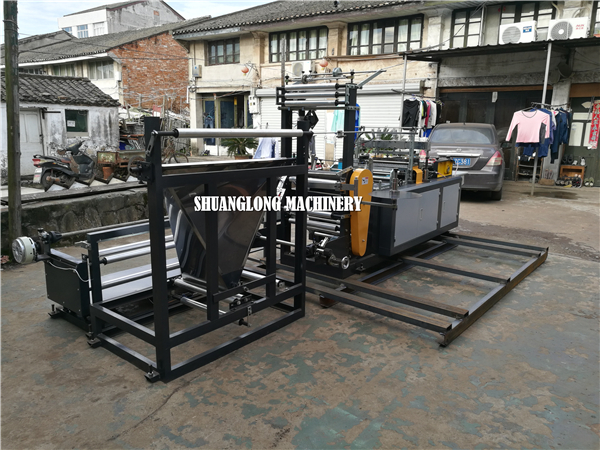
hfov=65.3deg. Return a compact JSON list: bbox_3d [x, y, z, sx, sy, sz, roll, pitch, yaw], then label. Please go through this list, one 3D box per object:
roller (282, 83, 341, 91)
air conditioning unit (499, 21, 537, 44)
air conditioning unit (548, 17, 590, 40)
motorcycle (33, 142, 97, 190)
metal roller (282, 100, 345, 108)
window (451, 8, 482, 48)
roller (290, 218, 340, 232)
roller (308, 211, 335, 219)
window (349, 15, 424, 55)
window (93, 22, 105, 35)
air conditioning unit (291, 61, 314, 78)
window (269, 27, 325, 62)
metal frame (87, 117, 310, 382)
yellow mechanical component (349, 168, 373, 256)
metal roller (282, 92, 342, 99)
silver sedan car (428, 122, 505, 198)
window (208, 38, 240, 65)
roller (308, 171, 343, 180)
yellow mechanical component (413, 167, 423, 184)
[{"bbox_3d":[0.096,-1.206,4.084,0.610,0.050,0.050,10,15,36],"label":"roller"},{"bbox_3d":[5.474,-4.750,11.744,0.800,0.540,0.300,10,15,36],"label":"air conditioning unit"},{"bbox_3d":[6.365,-4.577,11.087,0.800,0.540,0.300,10,15,36],"label":"air conditioning unit"},{"bbox_3d":[-5.386,-1.410,10.815,0.660,1.080,1.750,5,13,20],"label":"motorcycle"},{"bbox_3d":[0.105,-1.062,4.104,0.640,0.050,0.050,10,15,36],"label":"metal roller"},{"bbox_3d":[4.531,-5.352,12.744,0.800,1.000,0.100,10,15,36],"label":"window"},{"bbox_3d":[0.125,-0.014,4.388,0.581,0.056,0.056,11,15,38],"label":"roller"},{"bbox_3d":[0.077,-0.132,4.256,0.579,0.055,0.055,11,16,38],"label":"roller"},{"bbox_3d":[2.673,-6.004,14.961,2.588,1.042,0.120,9,15,34],"label":"window"},{"bbox_3d":[-18.007,-17.326,42.161,1.600,1.550,0.120,9,15,34],"label":"window"},{"bbox_3d":[0.141,-5.237,15.780,0.810,0.540,0.300,10,15,36],"label":"air conditioning unit"},{"bbox_3d":[-0.050,-6.460,16.836,2.511,1.052,0.120,9,15,34],"label":"window"},{"bbox_3d":[-0.679,0.024,3.240,0.830,1.485,1.294,11,16,38],"label":"metal frame"},{"bbox_3d":[0.538,-0.107,4.157,0.085,0.783,0.247,11,16,38],"label":"yellow mechanical component"},{"bbox_3d":[0.099,-1.137,4.095,0.620,0.050,0.050,10,15,36],"label":"metal roller"},{"bbox_3d":[4.105,-1.662,11.529,1.700,1.530,4.420,6,13,22],"label":"silver sedan car"},{"bbox_3d":[-3.027,-6.984,18.882,1.721,0.962,0.120,9,15,34],"label":"window"},{"bbox_3d":[0.135,-0.474,4.313,0.608,0.062,0.062,11,15,38],"label":"roller"},{"bbox_3d":[1.330,-0.568,5.333,0.090,0.190,0.130,10,15,36],"label":"yellow mechanical component"}]

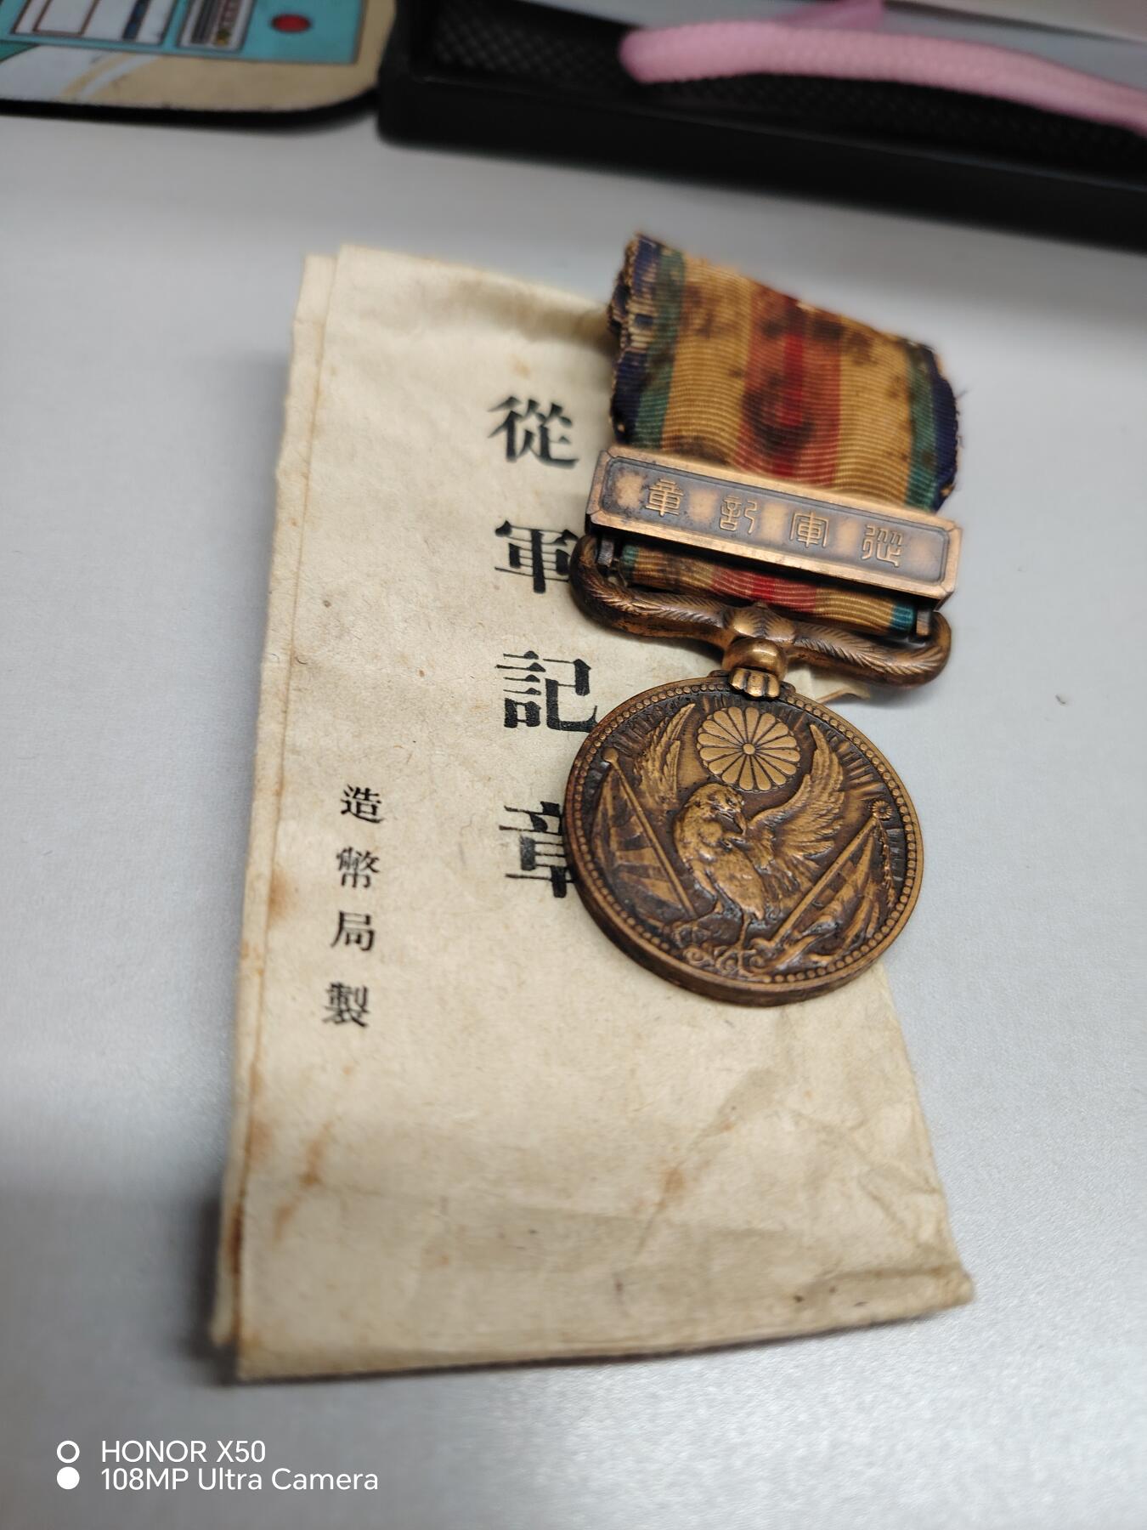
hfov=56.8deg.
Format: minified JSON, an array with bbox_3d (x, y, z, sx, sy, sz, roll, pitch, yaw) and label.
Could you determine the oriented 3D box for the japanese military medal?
[{"bbox_3d":[0.019,-0.022,0.105,0.039,0.009,0.094,11,55,0],"label":"japanese military medal"}]

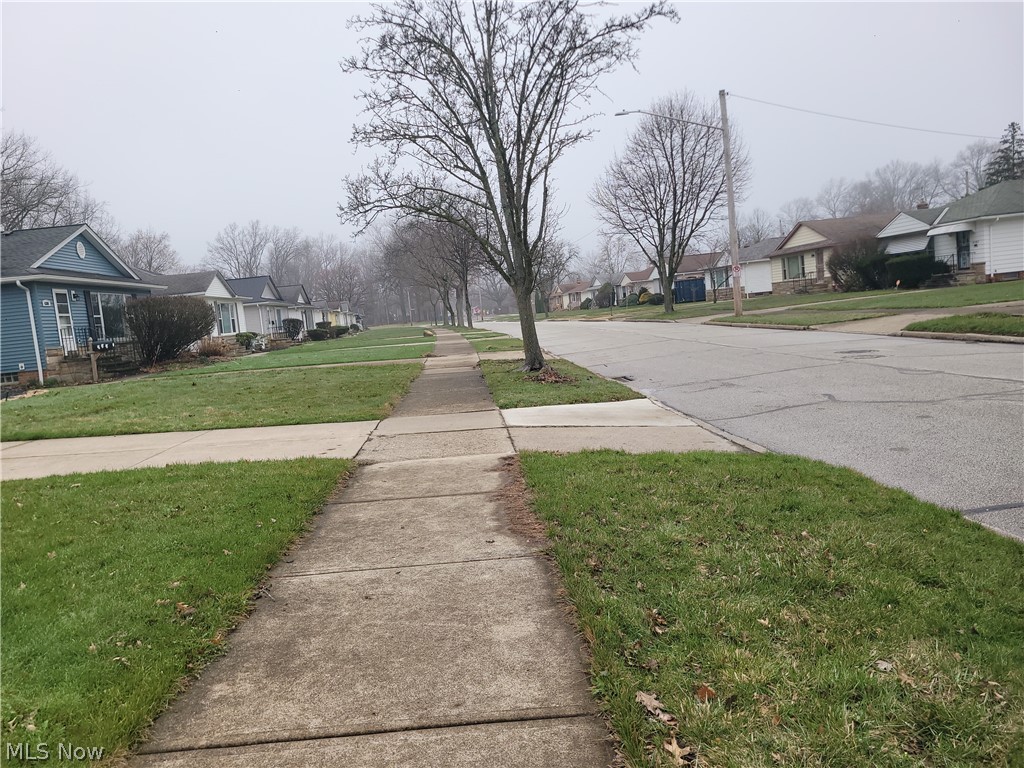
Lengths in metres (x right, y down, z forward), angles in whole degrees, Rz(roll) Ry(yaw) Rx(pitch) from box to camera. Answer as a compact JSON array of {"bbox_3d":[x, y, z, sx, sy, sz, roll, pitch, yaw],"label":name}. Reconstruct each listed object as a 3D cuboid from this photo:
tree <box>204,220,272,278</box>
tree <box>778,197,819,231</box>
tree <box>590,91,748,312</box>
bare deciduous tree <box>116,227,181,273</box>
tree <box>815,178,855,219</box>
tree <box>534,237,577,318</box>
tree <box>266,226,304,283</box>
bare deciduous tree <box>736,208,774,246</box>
[{"bbox_3d":[-36.890,-13.910,105.430,9.600,16.830,9.600,-6,5,0],"label":"tree"},{"bbox_3d":[48.150,-23.710,128.450,7.000,15.020,7.000,-6,5,0],"label":"tree"},{"bbox_3d":[8.760,-10.080,42.500,8.700,12.300,8.700,-6,5,0],"label":"tree"},{"bbox_3d":[-39.610,-10.250,85.430,7.600,13.910,7.600,-6,5,0],"label":"bare deciduous tree"},{"bbox_3d":[54.210,-25.520,128.510,7.200,17.390,7.200,-6,5,0],"label":"tree"},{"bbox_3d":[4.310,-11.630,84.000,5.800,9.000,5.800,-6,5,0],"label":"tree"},{"bbox_3d":[-32.150,-14.480,110.370,6.800,16.080,6.800,-6,5,0],"label":"tree"},{"bbox_3d":[30.370,-16.450,95.280,5.200,10.460,5.200,-6,5,0],"label":"bare deciduous tree"}]

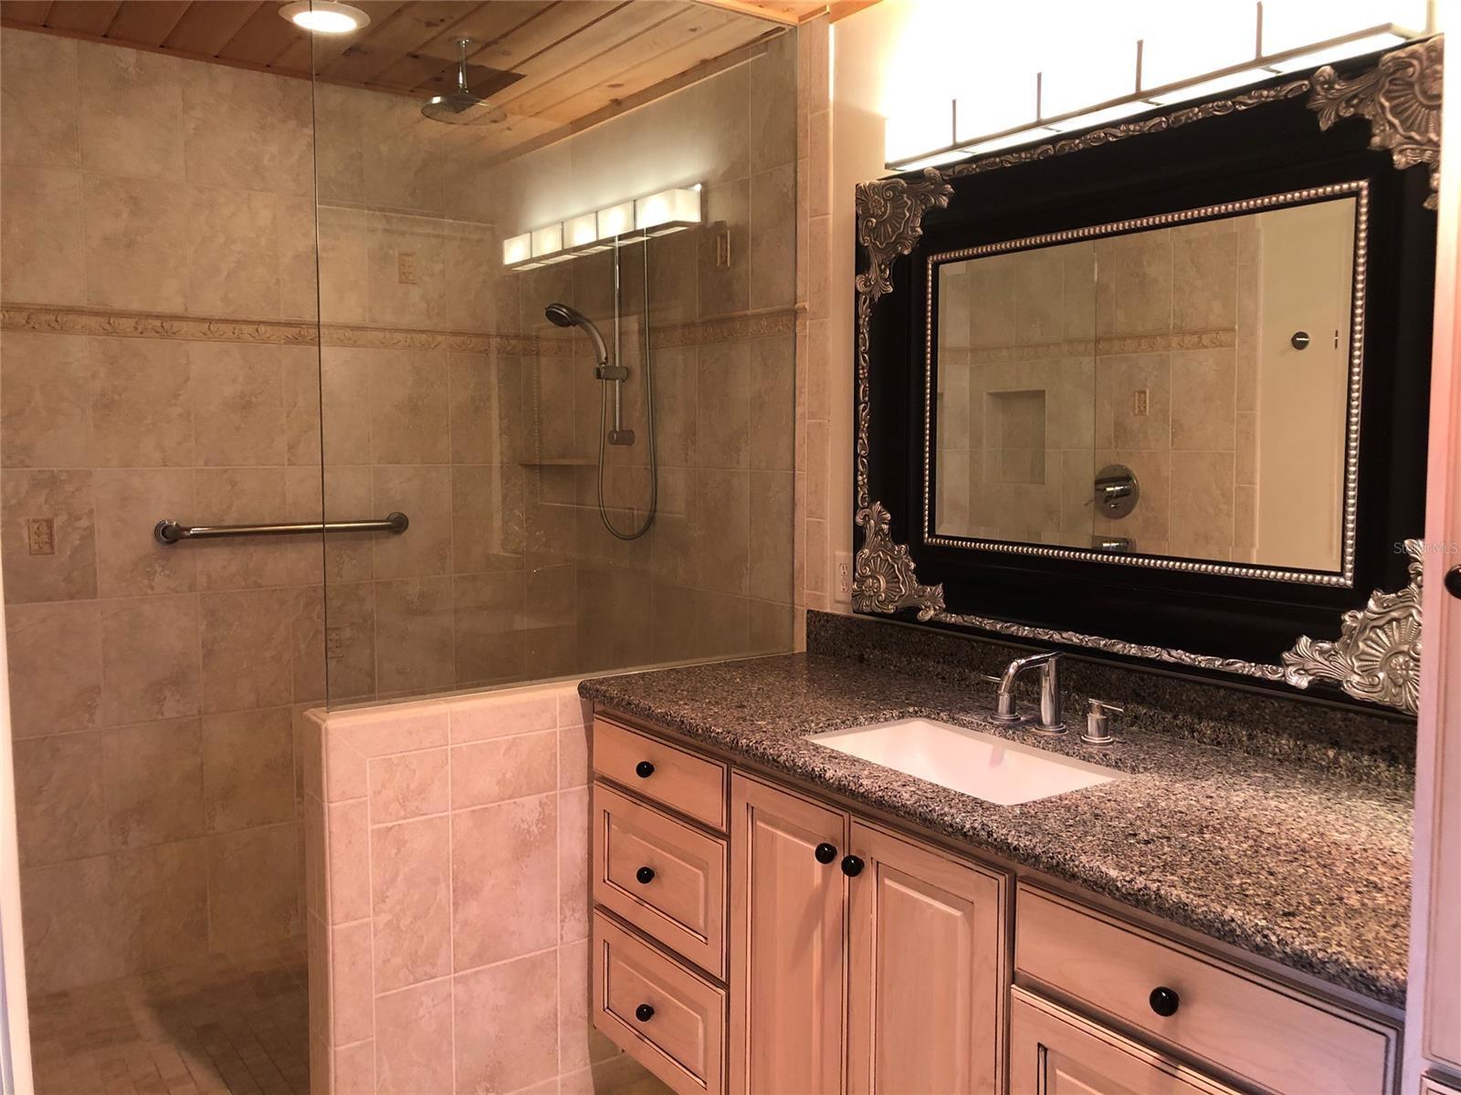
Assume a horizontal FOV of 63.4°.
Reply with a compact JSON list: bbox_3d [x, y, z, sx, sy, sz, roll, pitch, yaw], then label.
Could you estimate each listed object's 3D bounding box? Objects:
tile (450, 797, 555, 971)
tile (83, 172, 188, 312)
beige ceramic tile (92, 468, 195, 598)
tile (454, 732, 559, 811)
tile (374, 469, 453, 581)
[{"bbox_3d":[-0.482,0.719,2.538,0.245,0.347,0.010,-3,6,-35],"label":"tile"},{"bbox_3d":[-1.582,-0.811,3.138,0.245,0.345,0.010,-3,6,-35],"label":"tile"},{"bbox_3d":[-1.505,-0.040,3.047,0.233,0.329,0.012,-3,6,-35],"label":"beige ceramic tile"},{"bbox_3d":[-0.481,0.476,2.517,0.245,0.135,0.010,-3,6,-35],"label":"tile"},{"bbox_3d":[-0.929,-0.073,3.454,0.233,0.329,0.012,-3,6,-35],"label":"tile"}]

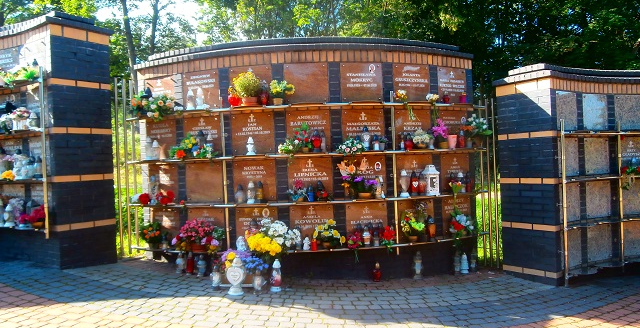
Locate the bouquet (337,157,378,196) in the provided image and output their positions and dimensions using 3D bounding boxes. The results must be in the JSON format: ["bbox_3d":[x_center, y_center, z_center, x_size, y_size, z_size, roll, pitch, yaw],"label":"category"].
[{"bbox_3d":[0.418,0.159,5.081,0.422,0.409,0.240,-2,0,-10],"label":"bouquet"}]

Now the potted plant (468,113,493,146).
[{"bbox_3d":[2.021,-0.424,5.855,0.280,0.370,0.250,-2,0,-38],"label":"potted plant"}]

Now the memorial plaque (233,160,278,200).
[{"bbox_3d":[-0.748,0.192,5.327,0.500,0.471,0.030,-2,0,9],"label":"memorial plaque"}]

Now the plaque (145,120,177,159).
[{"bbox_3d":[-1.962,-0.304,5.755,0.500,0.471,0.030,-2,0,30],"label":"plaque"}]

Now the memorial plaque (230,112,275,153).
[{"bbox_3d":[-0.767,-0.349,5.331,0.500,0.471,0.030,-2,0,9],"label":"memorial plaque"}]

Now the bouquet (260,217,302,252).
[{"bbox_3d":[-0.428,0.749,4.945,0.410,0.342,0.270,-2,0,4],"label":"bouquet"}]

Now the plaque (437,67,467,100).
[{"bbox_3d":[1.657,-0.982,5.828,0.500,0.471,0.030,-2,0,-32],"label":"plaque"}]

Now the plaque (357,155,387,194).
[{"bbox_3d":[0.520,0.129,5.221,0.490,0.430,0.025,-2,0,-12],"label":"plaque"}]

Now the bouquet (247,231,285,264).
[{"bbox_3d":[-0.580,0.879,4.923,0.380,0.300,0.300,-2,0,7],"label":"bouquet"}]

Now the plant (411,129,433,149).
[{"bbox_3d":[1.188,-0.291,5.330,0.230,0.232,0.213,-2,0,-23],"label":"plant"}]

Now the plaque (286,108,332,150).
[{"bbox_3d":[-0.123,-0.368,5.067,0.480,0.445,0.030,-2,0,-1],"label":"plaque"}]

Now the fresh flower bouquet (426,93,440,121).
[{"bbox_3d":[1.307,-0.649,5.334,0.134,0.345,0.130,-2,0,-25],"label":"fresh flower bouquet"}]

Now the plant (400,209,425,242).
[{"bbox_3d":[1.062,0.706,5.305,0.240,0.360,0.220,-2,0,0],"label":"plant"}]

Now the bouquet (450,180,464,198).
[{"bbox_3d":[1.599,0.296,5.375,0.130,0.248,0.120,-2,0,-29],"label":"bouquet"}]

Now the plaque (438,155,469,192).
[{"bbox_3d":[1.696,0.108,5.821,0.500,0.471,0.030,-2,0,-32],"label":"plaque"}]

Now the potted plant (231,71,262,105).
[{"bbox_3d":[-0.815,-0.848,5.126,0.310,0.350,0.290,-2,0,9],"label":"potted plant"}]

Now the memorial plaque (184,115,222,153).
[{"bbox_3d":[-1.335,-0.313,5.307,0.482,0.455,0.030,-2,0,20],"label":"memorial plaque"}]

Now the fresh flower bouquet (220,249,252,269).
[{"bbox_3d":[-0.918,1.051,5.113,0.336,0.232,0.240,-2,0,9],"label":"fresh flower bouquet"}]

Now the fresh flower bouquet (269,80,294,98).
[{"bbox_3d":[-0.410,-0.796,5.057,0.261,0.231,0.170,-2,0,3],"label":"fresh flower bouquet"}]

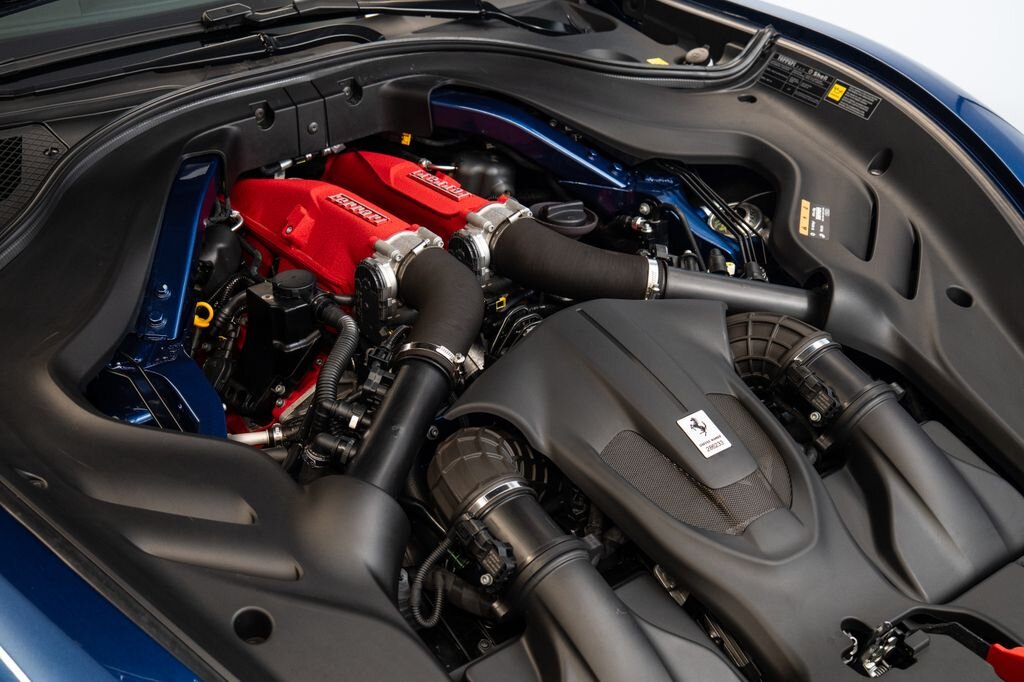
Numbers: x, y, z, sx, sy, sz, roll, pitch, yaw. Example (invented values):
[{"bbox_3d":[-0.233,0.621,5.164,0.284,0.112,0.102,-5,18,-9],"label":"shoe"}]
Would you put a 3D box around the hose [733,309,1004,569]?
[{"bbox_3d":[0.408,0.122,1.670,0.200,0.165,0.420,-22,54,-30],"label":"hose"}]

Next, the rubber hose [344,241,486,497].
[{"bbox_3d":[-0.107,0.026,1.678,0.120,0.085,0.440,3,36,0],"label":"rubber hose"}]

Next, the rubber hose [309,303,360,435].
[{"bbox_3d":[-0.222,0.034,1.730,0.065,0.170,0.070,-22,42,-30],"label":"rubber hose"}]

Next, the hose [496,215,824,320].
[{"bbox_3d":[0.179,-0.087,1.852,0.440,0.085,0.120,11,37,12],"label":"hose"}]

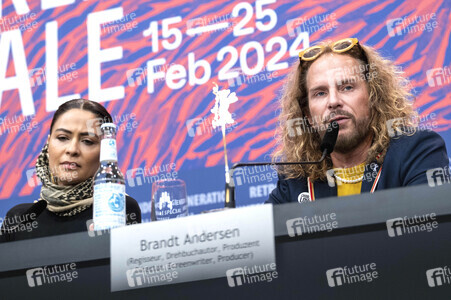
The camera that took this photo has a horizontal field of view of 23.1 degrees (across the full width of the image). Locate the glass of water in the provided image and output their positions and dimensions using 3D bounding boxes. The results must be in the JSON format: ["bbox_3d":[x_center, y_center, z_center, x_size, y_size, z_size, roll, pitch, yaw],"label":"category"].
[{"bbox_3d":[-0.102,0.112,2.046,0.072,0.102,0.072,-2,-15,-1],"label":"glass of water"}]

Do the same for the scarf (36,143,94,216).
[{"bbox_3d":[-0.367,0.076,2.730,0.210,0.190,0.185,-4,-16,6],"label":"scarf"}]

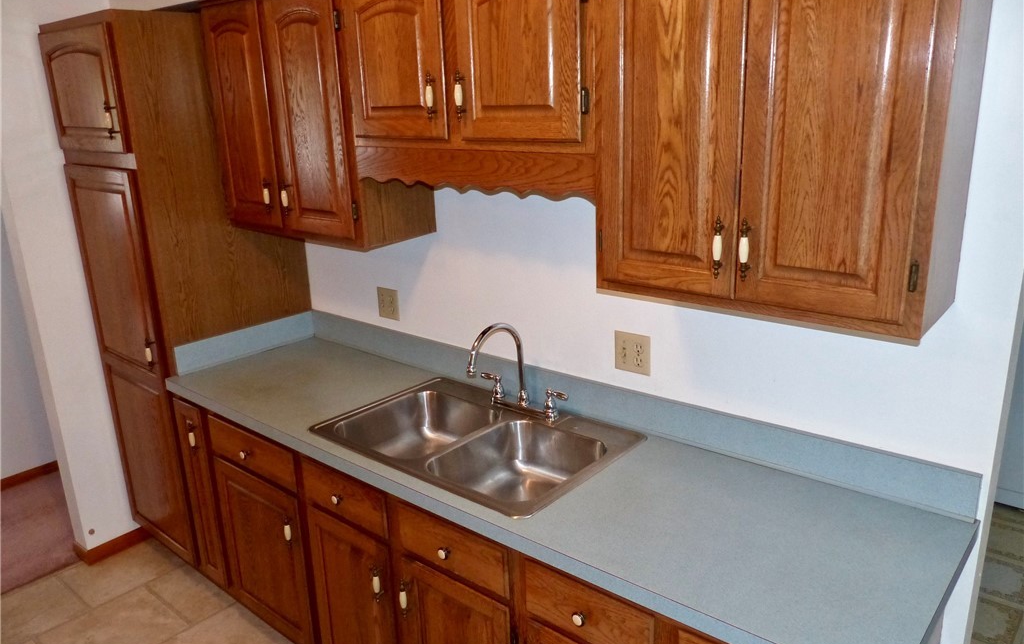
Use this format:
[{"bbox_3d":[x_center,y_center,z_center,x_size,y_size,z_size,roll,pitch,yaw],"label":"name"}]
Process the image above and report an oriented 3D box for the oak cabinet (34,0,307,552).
[{"bbox_3d":[-1.263,-0.067,3.014,0.605,2.137,0.637,11,21,39],"label":"oak cabinet"}]

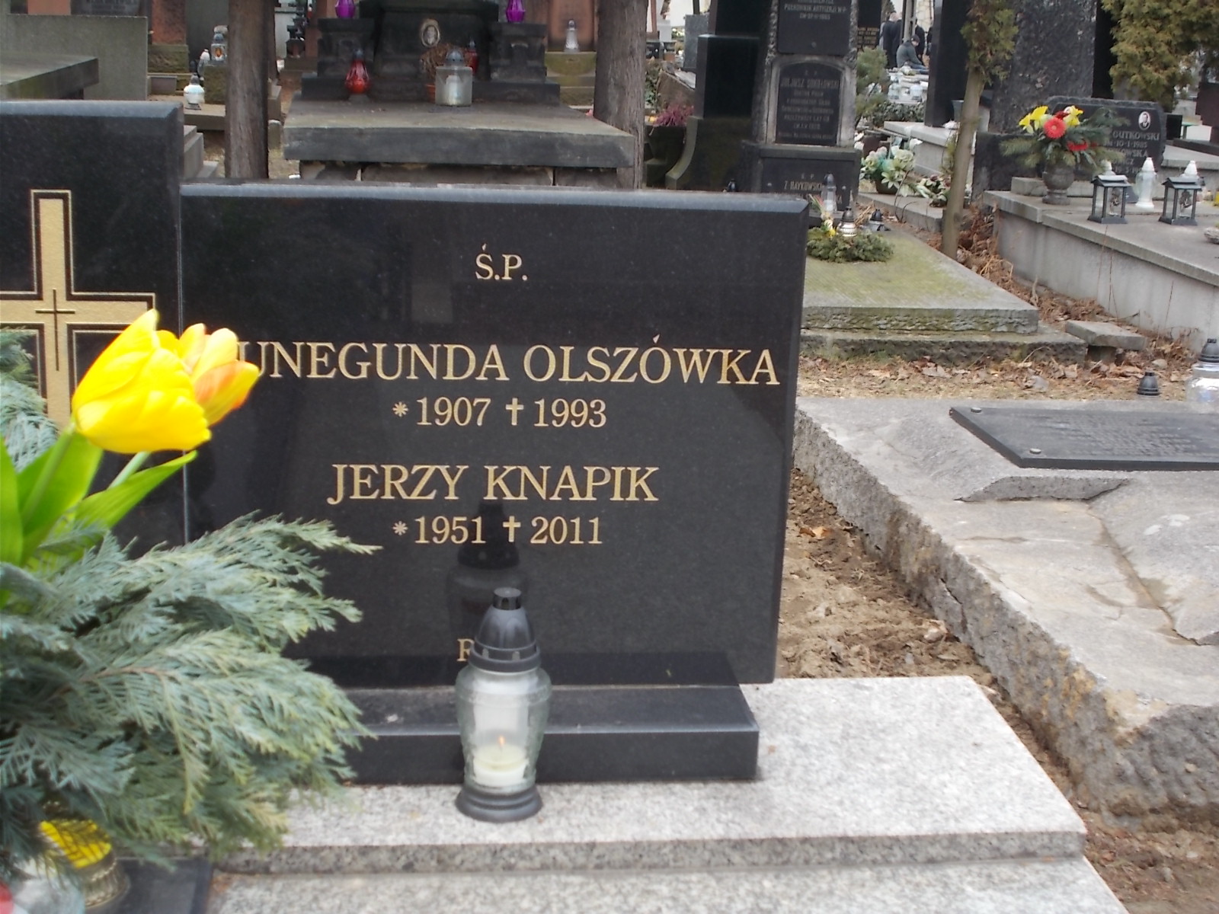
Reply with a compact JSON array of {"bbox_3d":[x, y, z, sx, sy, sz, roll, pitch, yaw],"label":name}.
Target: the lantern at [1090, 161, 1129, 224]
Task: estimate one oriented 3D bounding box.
[{"bbox_3d":[2.150,-1.123,7.569,0.125,0.215,0.130,-1,15,-12],"label":"lantern"}]

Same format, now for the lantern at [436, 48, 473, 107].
[{"bbox_3d":[-0.618,-1.523,7.043,0.150,0.222,0.130,0,14,-9],"label":"lantern"}]

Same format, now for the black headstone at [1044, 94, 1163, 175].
[{"bbox_3d":[2.456,-1.578,8.717,0.565,0.385,0.100,1,14,-6],"label":"black headstone"}]

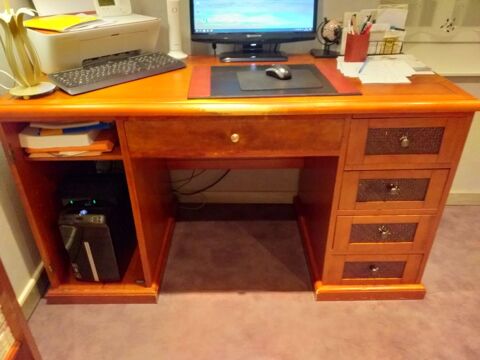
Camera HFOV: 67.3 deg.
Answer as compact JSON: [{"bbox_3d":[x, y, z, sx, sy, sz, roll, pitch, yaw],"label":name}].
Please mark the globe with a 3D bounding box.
[{"bbox_3d":[0.355,-0.567,1.444,0.125,0.145,0.110,-1,30,0],"label":"globe"}]

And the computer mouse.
[{"bbox_3d":[0.124,-0.345,1.159,0.060,0.036,0.100,-22,36,-32],"label":"computer mouse"}]

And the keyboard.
[{"bbox_3d":[-0.389,-0.355,1.196,0.152,0.024,0.419,32,42,29],"label":"keyboard"}]

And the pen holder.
[{"bbox_3d":[0.444,-0.519,1.403,0.080,0.102,0.080,-1,30,0],"label":"pen holder"}]

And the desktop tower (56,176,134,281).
[{"bbox_3d":[-0.533,0.155,1.439,0.165,0.315,0.370,-1,30,0],"label":"desktop tower"}]

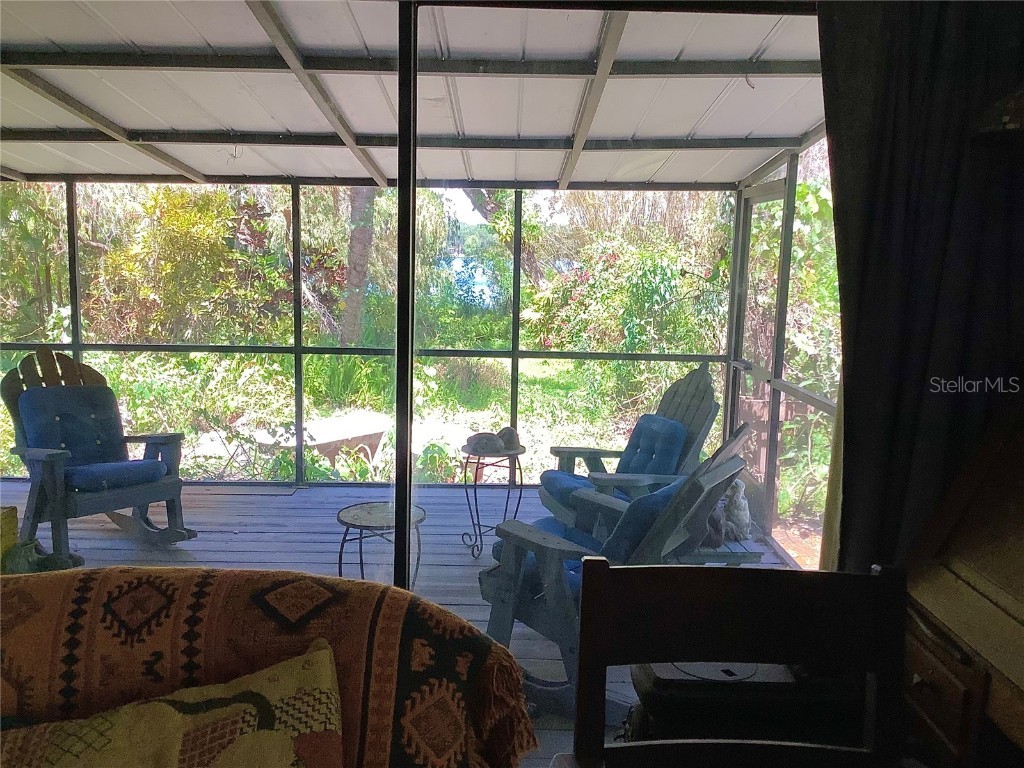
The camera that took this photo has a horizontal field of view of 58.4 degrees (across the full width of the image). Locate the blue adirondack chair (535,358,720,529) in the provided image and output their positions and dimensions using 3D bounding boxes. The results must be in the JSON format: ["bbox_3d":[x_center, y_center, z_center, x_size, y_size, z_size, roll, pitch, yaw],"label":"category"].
[{"bbox_3d":[0.620,0.437,4.730,0.940,1.080,0.740,-1,8,-13],"label":"blue adirondack chair"}]

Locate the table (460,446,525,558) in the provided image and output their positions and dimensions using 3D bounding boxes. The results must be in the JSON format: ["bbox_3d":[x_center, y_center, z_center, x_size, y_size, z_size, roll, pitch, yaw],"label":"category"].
[{"bbox_3d":[-0.105,0.643,5.040,0.350,0.580,0.350,1,7,0],"label":"table"}]

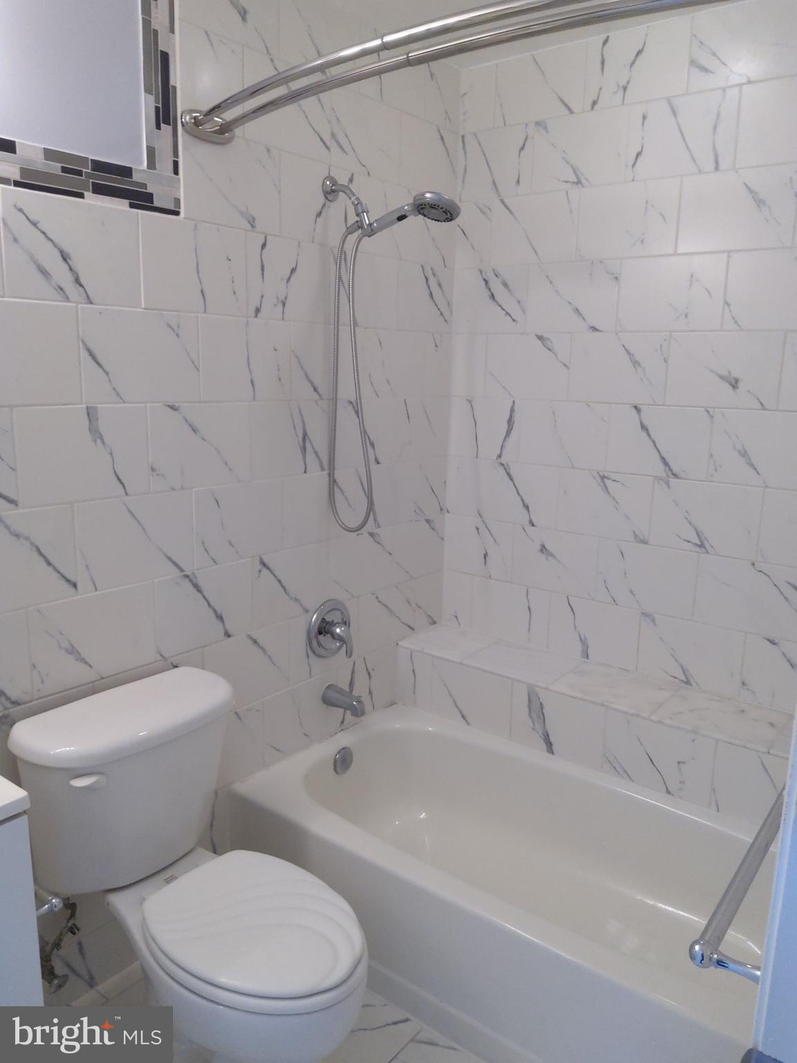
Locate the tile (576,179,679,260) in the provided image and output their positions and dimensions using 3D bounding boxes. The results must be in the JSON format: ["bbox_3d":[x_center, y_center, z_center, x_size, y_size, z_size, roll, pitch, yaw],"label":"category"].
[{"bbox_3d":[0.650,-0.881,2.268,0.299,0.202,0.010,10,15,37],"label":"tile"}]

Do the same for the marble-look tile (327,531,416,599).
[{"bbox_3d":[-0.115,0.104,2.485,0.010,0.200,0.305,10,15,37],"label":"marble-look tile"}]

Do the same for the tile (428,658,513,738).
[{"bbox_3d":[0.230,0.523,2.539,0.299,0.192,0.010,10,15,37],"label":"tile"}]

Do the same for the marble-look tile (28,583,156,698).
[{"bbox_3d":[-0.677,0.237,1.787,0.010,0.203,0.301,10,15,37],"label":"marble-look tile"}]

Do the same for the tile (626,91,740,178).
[{"bbox_3d":[0.765,-1.067,2.158,0.299,0.203,0.010,10,15,37],"label":"tile"}]

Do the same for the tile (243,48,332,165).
[{"bbox_3d":[-0.276,-1.058,2.004,0.010,0.203,0.301,10,15,37],"label":"tile"}]

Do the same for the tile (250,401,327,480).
[{"bbox_3d":[-0.295,-0.256,2.178,0.010,0.204,0.302,10,15,37],"label":"tile"}]

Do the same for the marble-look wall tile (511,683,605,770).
[{"bbox_3d":[0.467,0.566,2.357,0.299,0.192,0.010,10,15,37],"label":"marble-look wall tile"}]

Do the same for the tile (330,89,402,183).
[{"bbox_3d":[-0.088,-1.103,2.239,0.010,0.203,0.301,10,15,37],"label":"tile"}]

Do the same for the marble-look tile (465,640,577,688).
[{"bbox_3d":[0.394,0.421,2.545,0.302,0.010,0.256,10,15,37],"label":"marble-look tile"}]

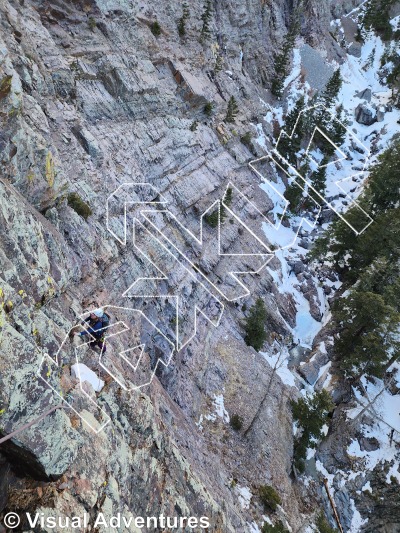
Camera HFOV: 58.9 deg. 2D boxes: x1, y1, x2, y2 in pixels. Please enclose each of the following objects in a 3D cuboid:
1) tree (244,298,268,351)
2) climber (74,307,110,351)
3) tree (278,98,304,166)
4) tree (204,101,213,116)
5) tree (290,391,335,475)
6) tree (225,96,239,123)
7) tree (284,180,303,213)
[{"bbox_3d":[4.954,4.956,30.198,2.070,5.740,2.070,1,35,0],"label":"tree"},{"bbox_3d":[-2.696,1.590,8.800,0.750,1.400,0.700,-5,35,-21],"label":"climber"},{"bbox_3d":[11.232,-15.794,42.000,2.480,8.000,2.480,9,33,0],"label":"tree"},{"bbox_3d":[1.243,-22.803,51.132,1.160,2.130,1.160,1,35,0],"label":"tree"},{"bbox_3d":[8.569,12.116,26.073,2.990,9.500,2.990,1,35,0],"label":"tree"},{"bbox_3d":[4.758,-23.406,52.854,2.110,3.570,2.110,1,35,0],"label":"tree"},{"bbox_3d":[9.901,-7.171,36.500,1.770,3.520,1.770,9,33,0],"label":"tree"}]

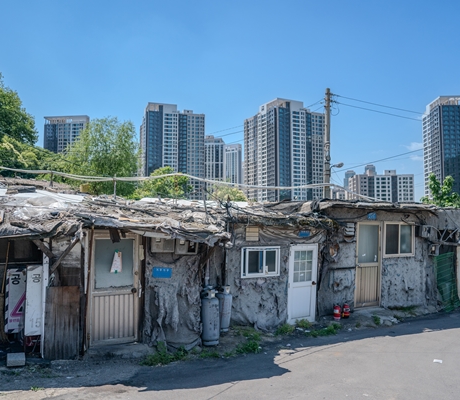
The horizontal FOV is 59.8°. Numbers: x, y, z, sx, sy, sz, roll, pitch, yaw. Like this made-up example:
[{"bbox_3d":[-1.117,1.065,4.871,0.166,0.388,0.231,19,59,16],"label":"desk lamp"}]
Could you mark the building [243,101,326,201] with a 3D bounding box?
[{"bbox_3d":[39.500,-22.774,299.160,40.000,95.000,44.000,2,-4,-27],"label":"building"}]

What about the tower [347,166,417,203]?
[{"bbox_3d":[112.000,2.105,296.509,42.000,47.000,18.000,0,-4,-3],"label":"tower"}]

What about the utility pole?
[{"bbox_3d":[4.022,-0.730,16.585,0.350,7.650,0.350,0,-4,0],"label":"utility pole"}]

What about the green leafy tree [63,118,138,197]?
[{"bbox_3d":[-7.900,-0.659,24.096,4.400,8.500,4.400,0,-4,0],"label":"green leafy tree"}]

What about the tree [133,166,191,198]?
[{"bbox_3d":[-3.300,0.898,19.984,2.900,4.850,2.800,0,-4,0],"label":"tree"}]

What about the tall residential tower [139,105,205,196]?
[{"bbox_3d":[-46.000,-22.714,315.191,44.000,97.000,32.000,2,-4,-24],"label":"tall residential tower"}]

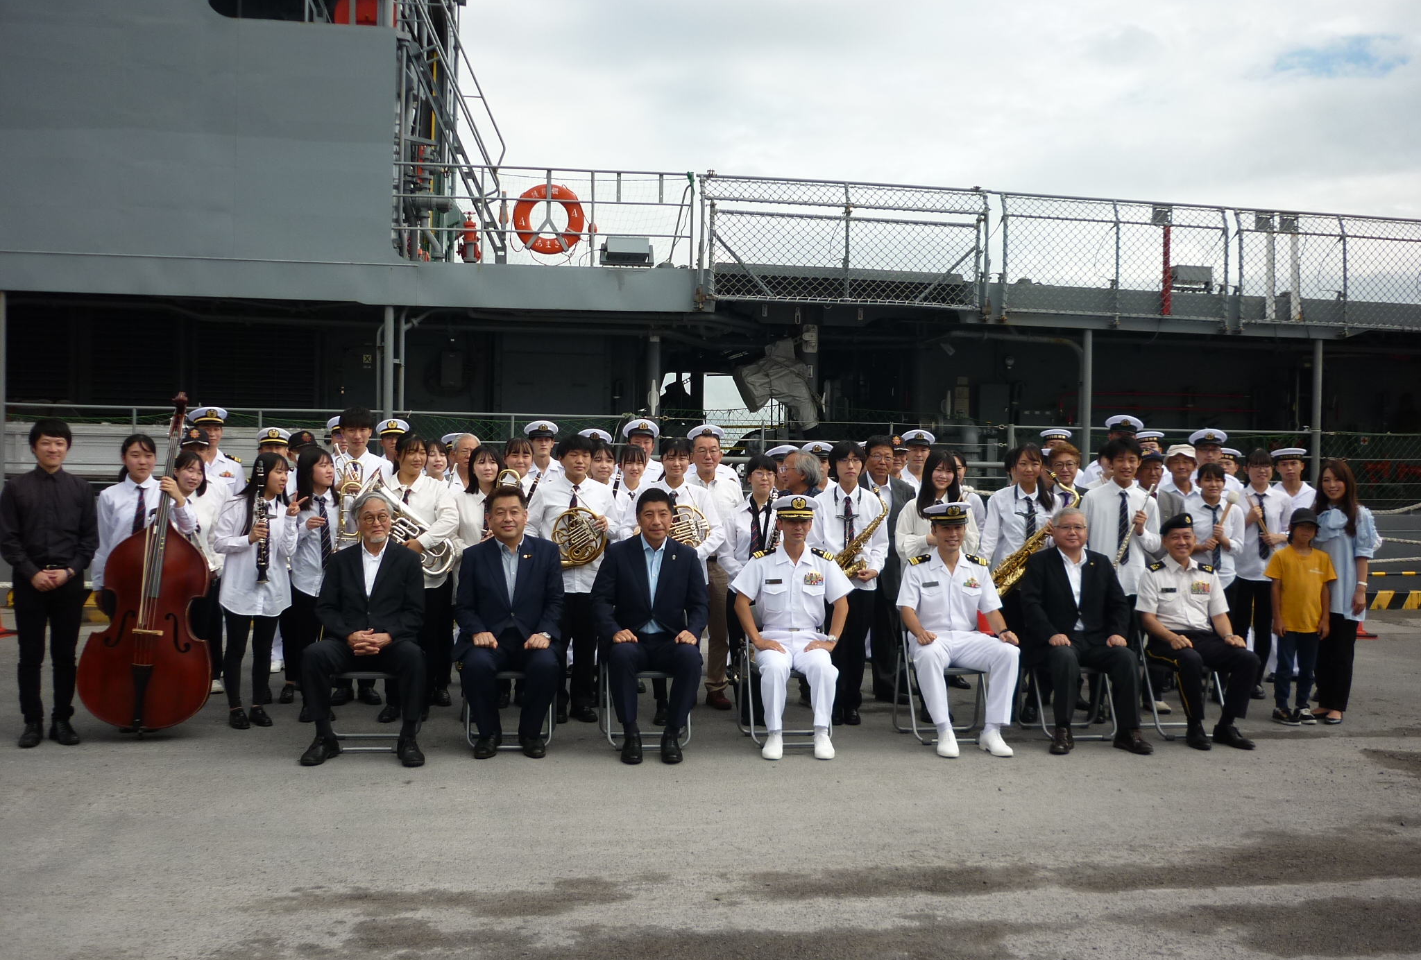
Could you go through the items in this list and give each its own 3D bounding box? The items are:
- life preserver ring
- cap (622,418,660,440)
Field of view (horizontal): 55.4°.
[{"bbox_3d":[-1.786,-2.886,15.000,0.785,0.775,0.120,1,0,-7],"label":"life preserver ring"},{"bbox_3d":[-0.495,-0.368,9.750,0.265,0.135,0.280,1,0,-10],"label":"cap"}]

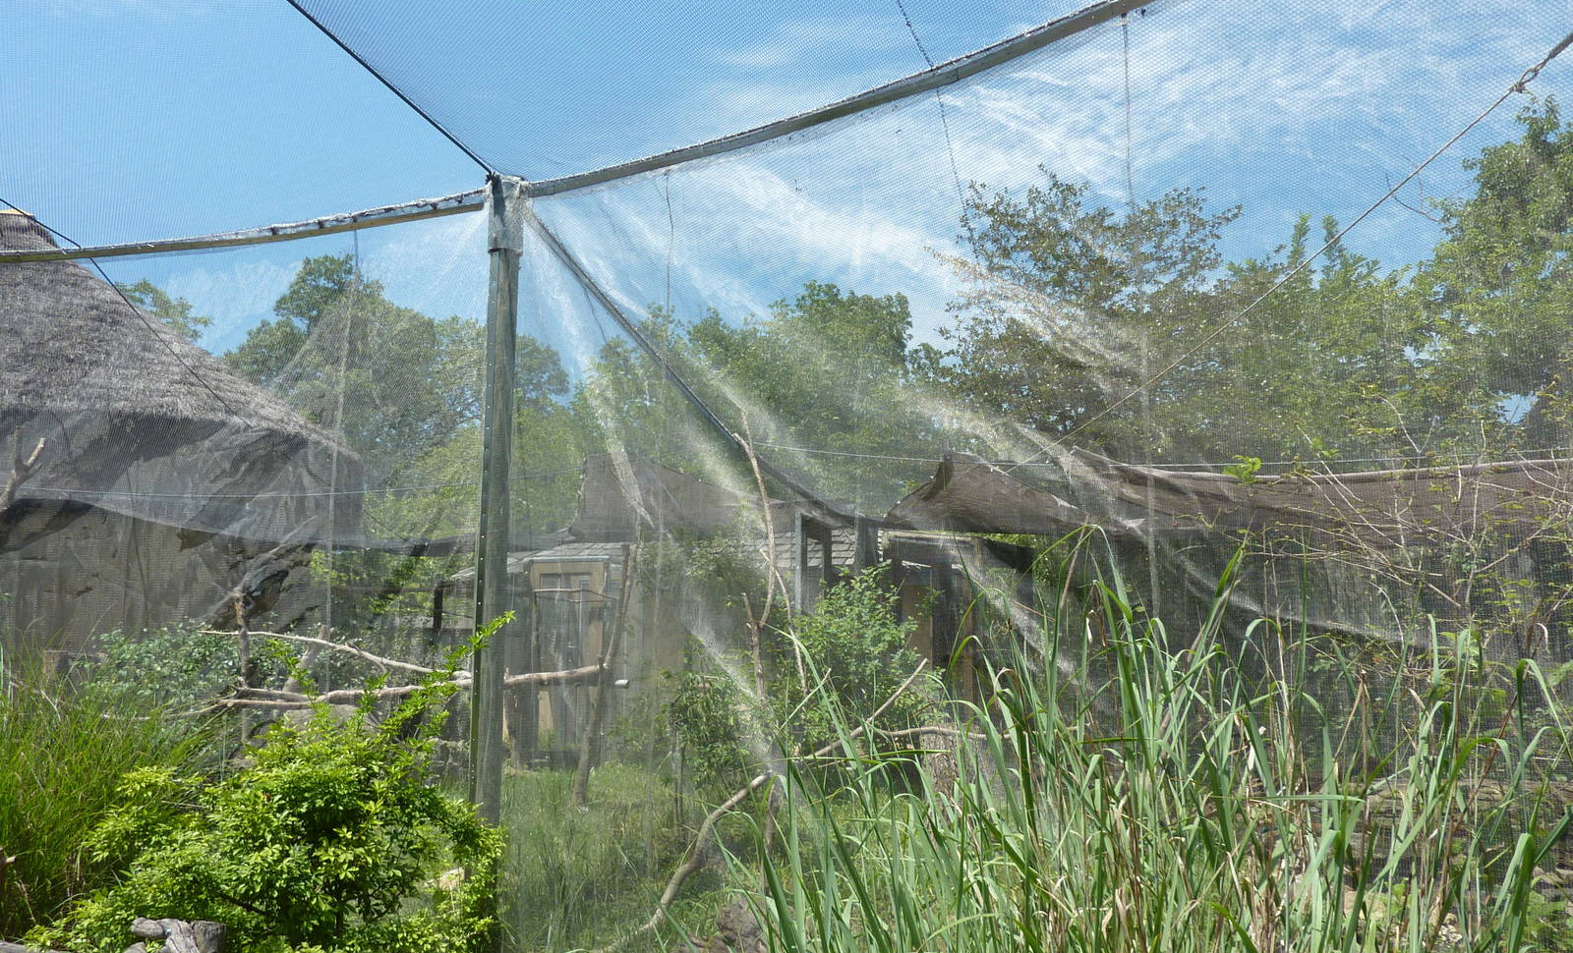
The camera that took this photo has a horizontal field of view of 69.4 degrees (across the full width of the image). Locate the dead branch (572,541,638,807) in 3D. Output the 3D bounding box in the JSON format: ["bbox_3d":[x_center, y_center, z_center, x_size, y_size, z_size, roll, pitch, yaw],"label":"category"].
[{"bbox_3d":[-1.668,1.802,10.454,0.600,2.420,0.420,0,-7,0],"label":"dead branch"}]

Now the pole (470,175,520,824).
[{"bbox_3d":[-1.542,0.372,6.003,0.170,4.111,0.160,-1,-8,10],"label":"pole"}]

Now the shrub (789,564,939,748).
[{"bbox_3d":[0.691,1.698,10.064,1.330,1.837,1.250,0,-7,0],"label":"shrub"}]

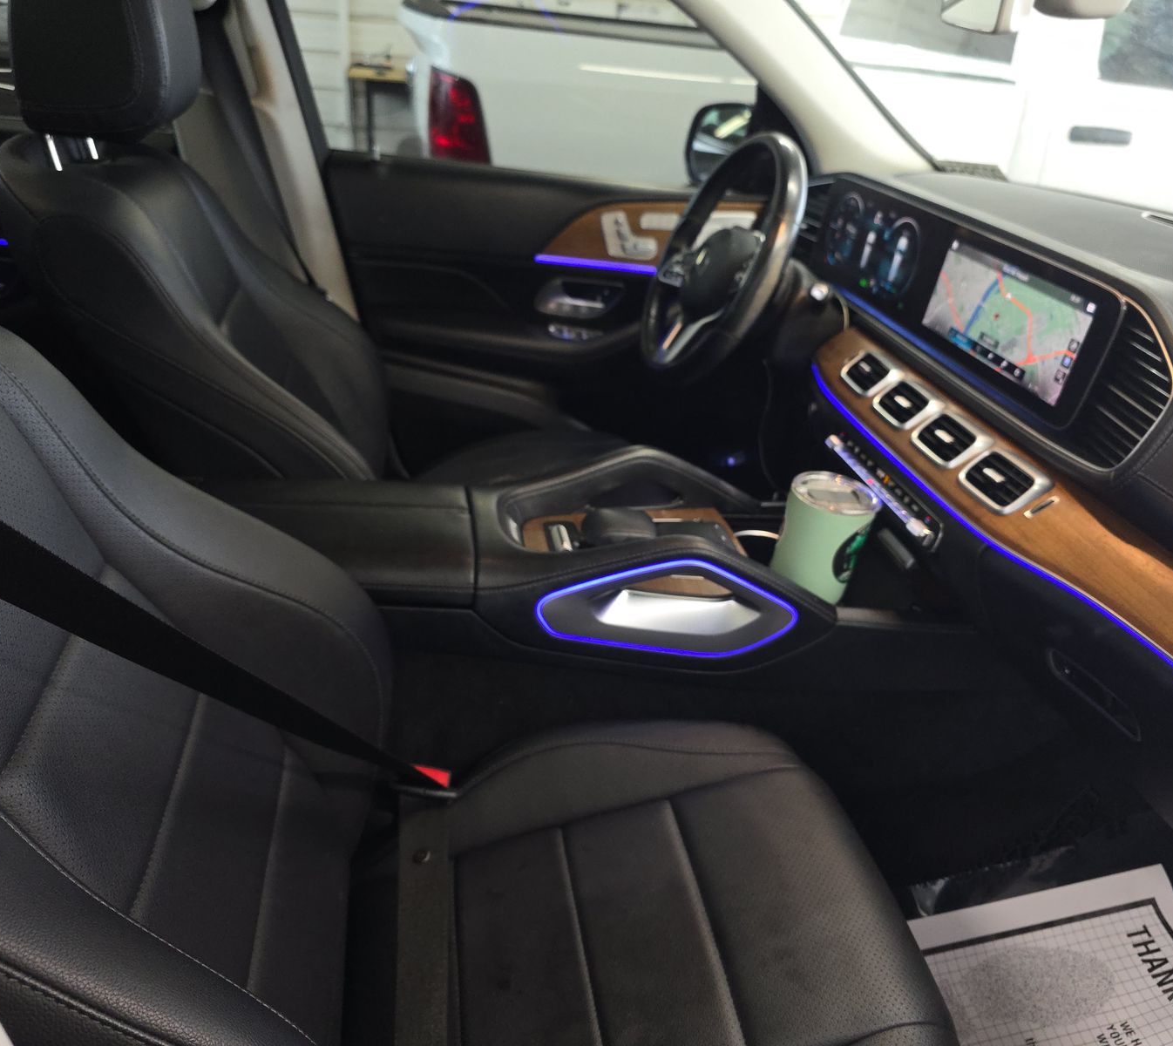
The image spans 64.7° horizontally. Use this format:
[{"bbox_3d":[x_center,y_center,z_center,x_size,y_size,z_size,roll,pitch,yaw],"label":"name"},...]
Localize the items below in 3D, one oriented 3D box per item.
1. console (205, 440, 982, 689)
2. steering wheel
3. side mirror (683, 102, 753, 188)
[{"bbox_3d":[-0.016,0.051,1.159,0.920,0.215,0.300,0,29,-12],"label":"console"},{"bbox_3d":[0.203,-0.372,1.336,0.105,0.375,0.378,20,24,-21],"label":"steering wheel"},{"bbox_3d":[0.315,-0.756,1.888,0.140,0.180,0.240,-6,31,-22],"label":"side mirror"}]

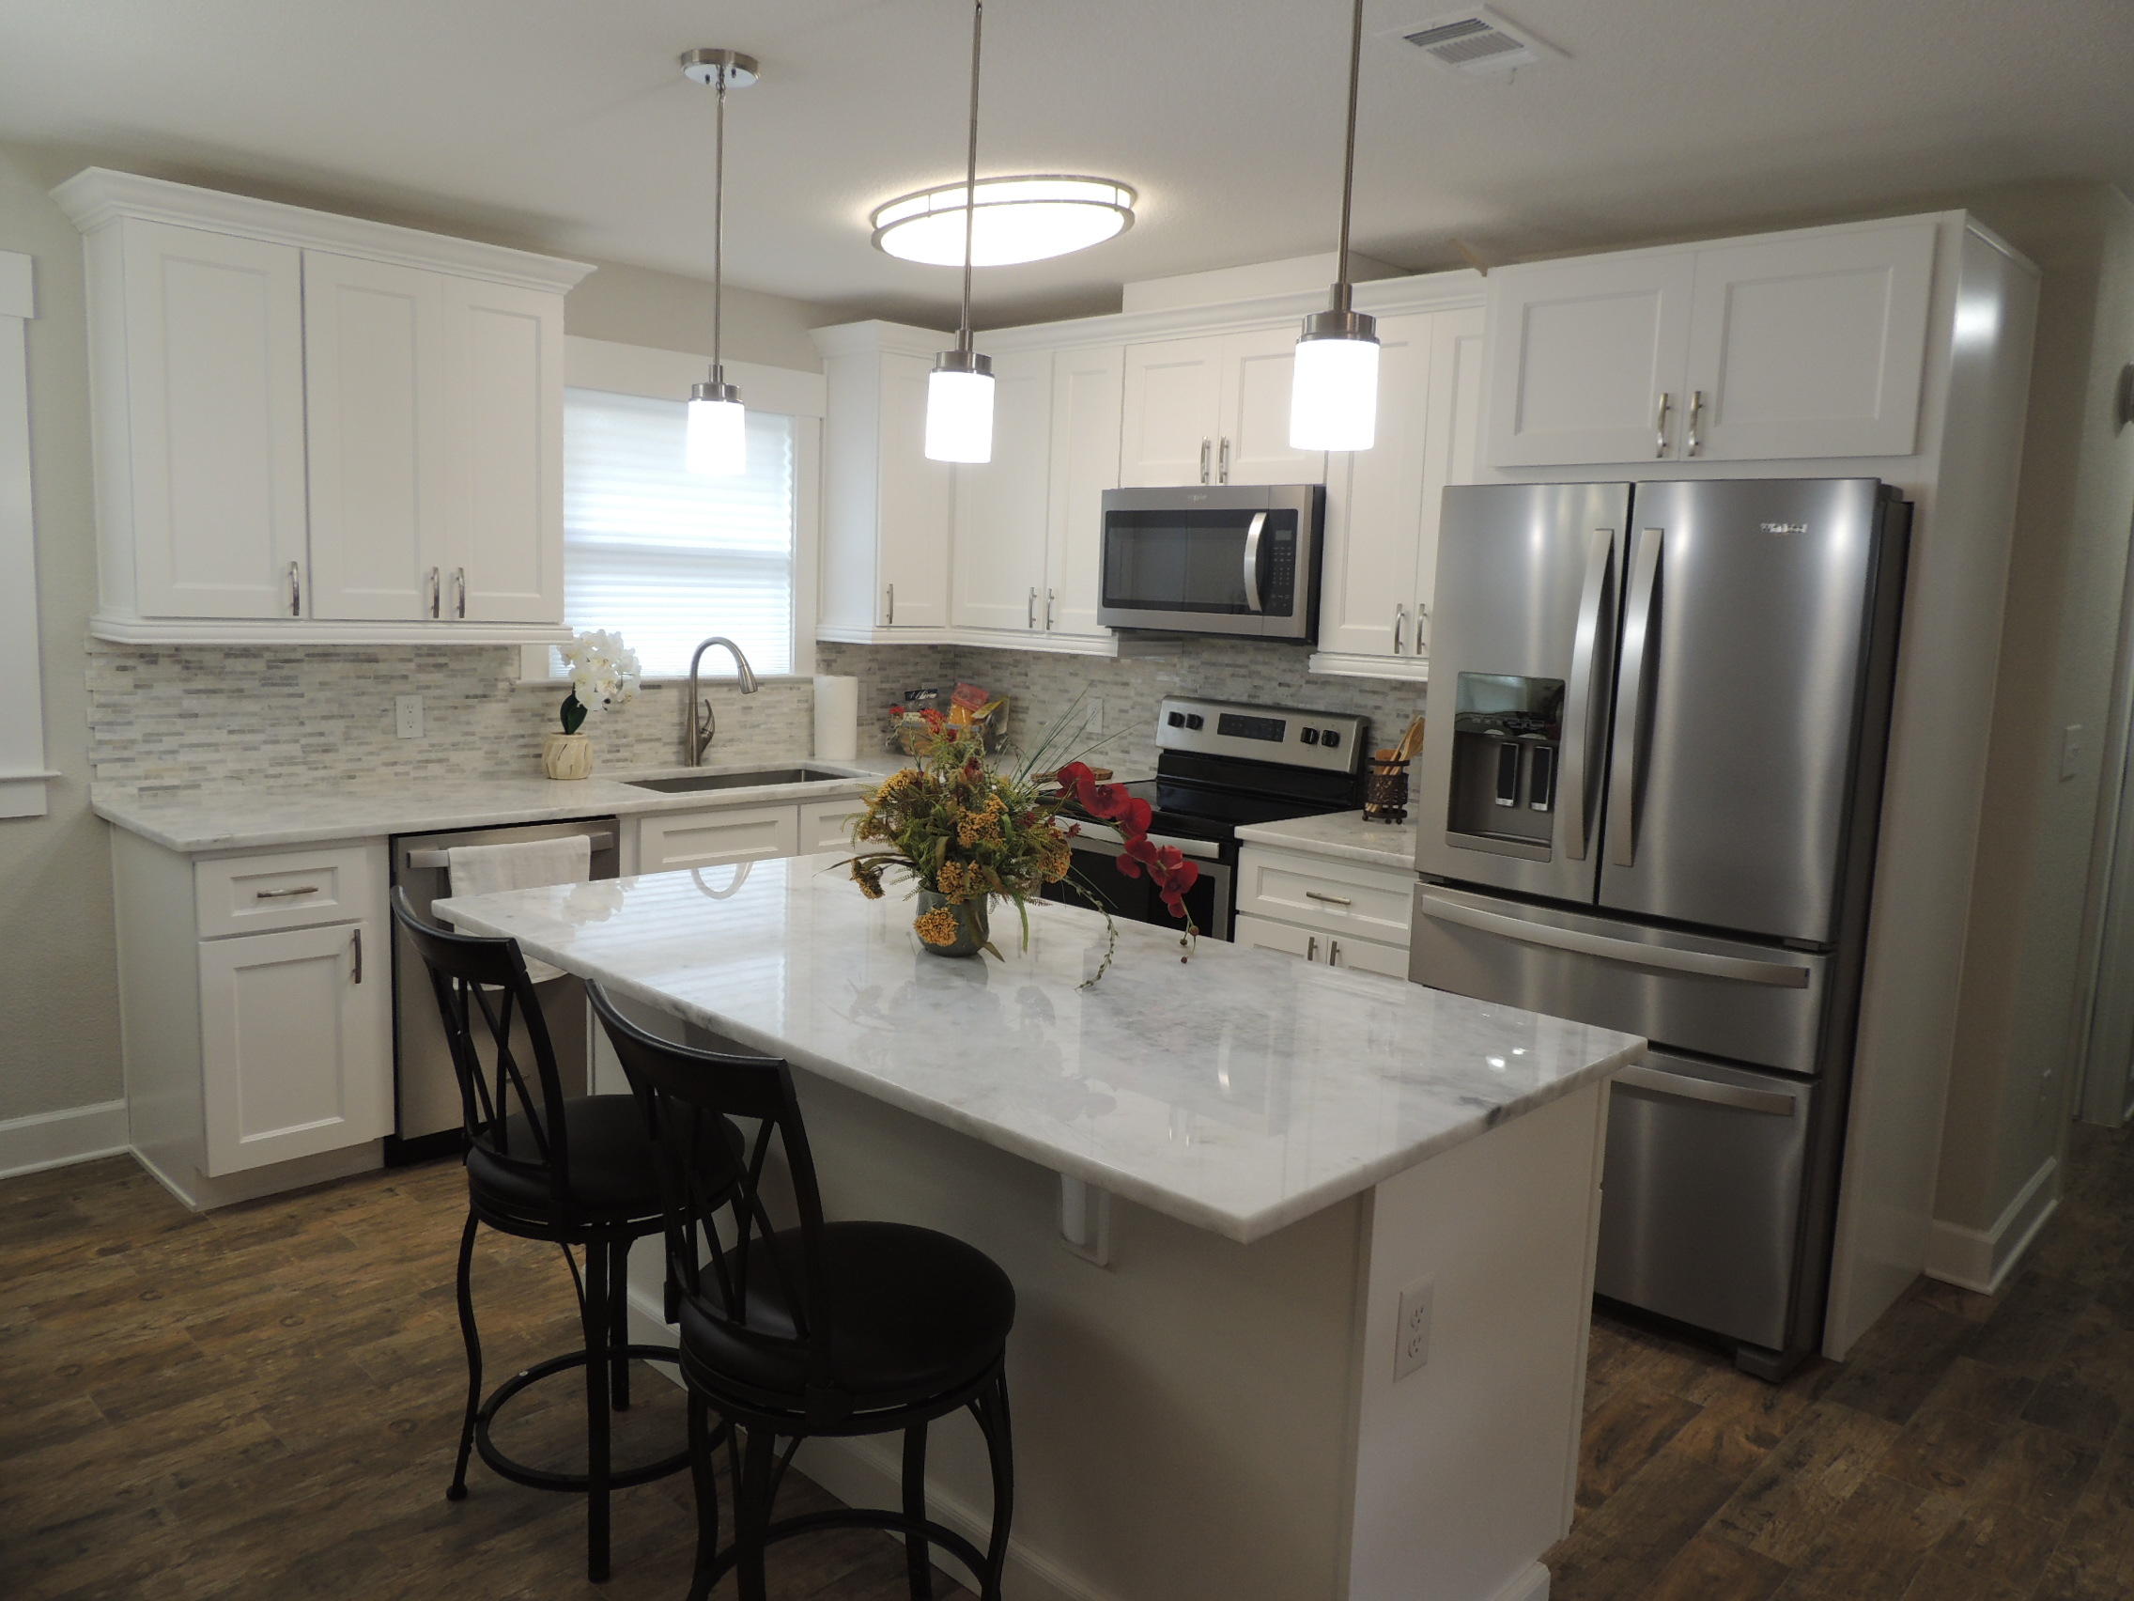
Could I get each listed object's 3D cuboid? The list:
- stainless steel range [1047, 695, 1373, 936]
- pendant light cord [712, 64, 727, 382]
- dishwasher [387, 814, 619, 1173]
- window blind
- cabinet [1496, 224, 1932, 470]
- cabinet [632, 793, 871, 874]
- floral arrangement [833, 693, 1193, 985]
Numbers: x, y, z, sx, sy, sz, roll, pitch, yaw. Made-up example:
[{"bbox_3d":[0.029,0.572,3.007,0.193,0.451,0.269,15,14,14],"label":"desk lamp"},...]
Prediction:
[{"bbox_3d":[0.378,0.311,4.468,0.761,1.180,0.675,10,11,43],"label":"stainless steel range"},{"bbox_3d":[-0.644,-1.059,2.744,0.014,0.550,0.014,10,11,43],"label":"pendant light cord"},{"bbox_3d":[-1.653,0.458,4.068,0.640,0.865,0.607,10,11,43],"label":"dishwasher"},{"bbox_3d":[-1.263,-0.851,4.813,0.045,0.880,0.887,10,11,43],"label":"window blind"},{"bbox_3d":[1.503,-0.939,3.300,0.939,0.455,0.625,10,11,43],"label":"cabinet"},{"bbox_3d":[-1.058,0.385,4.680,0.625,0.872,1.070,10,11,43],"label":"cabinet"},{"bbox_3d":[-0.075,0.041,2.456,0.550,0.410,0.420,2,8,0],"label":"floral arrangement"}]

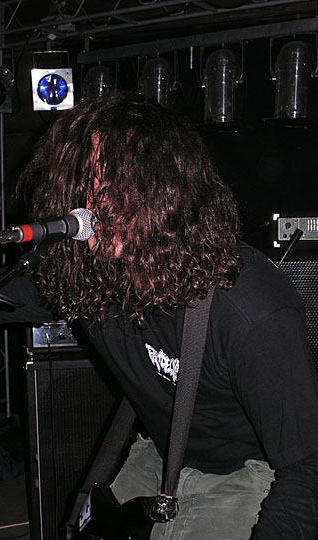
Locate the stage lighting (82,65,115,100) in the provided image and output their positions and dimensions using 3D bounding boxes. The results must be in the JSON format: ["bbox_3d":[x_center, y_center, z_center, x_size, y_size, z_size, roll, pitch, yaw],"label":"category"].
[{"bbox_3d":[-0.272,-0.790,3.680,0.170,0.325,0.170,1,3,30],"label":"stage lighting"}]

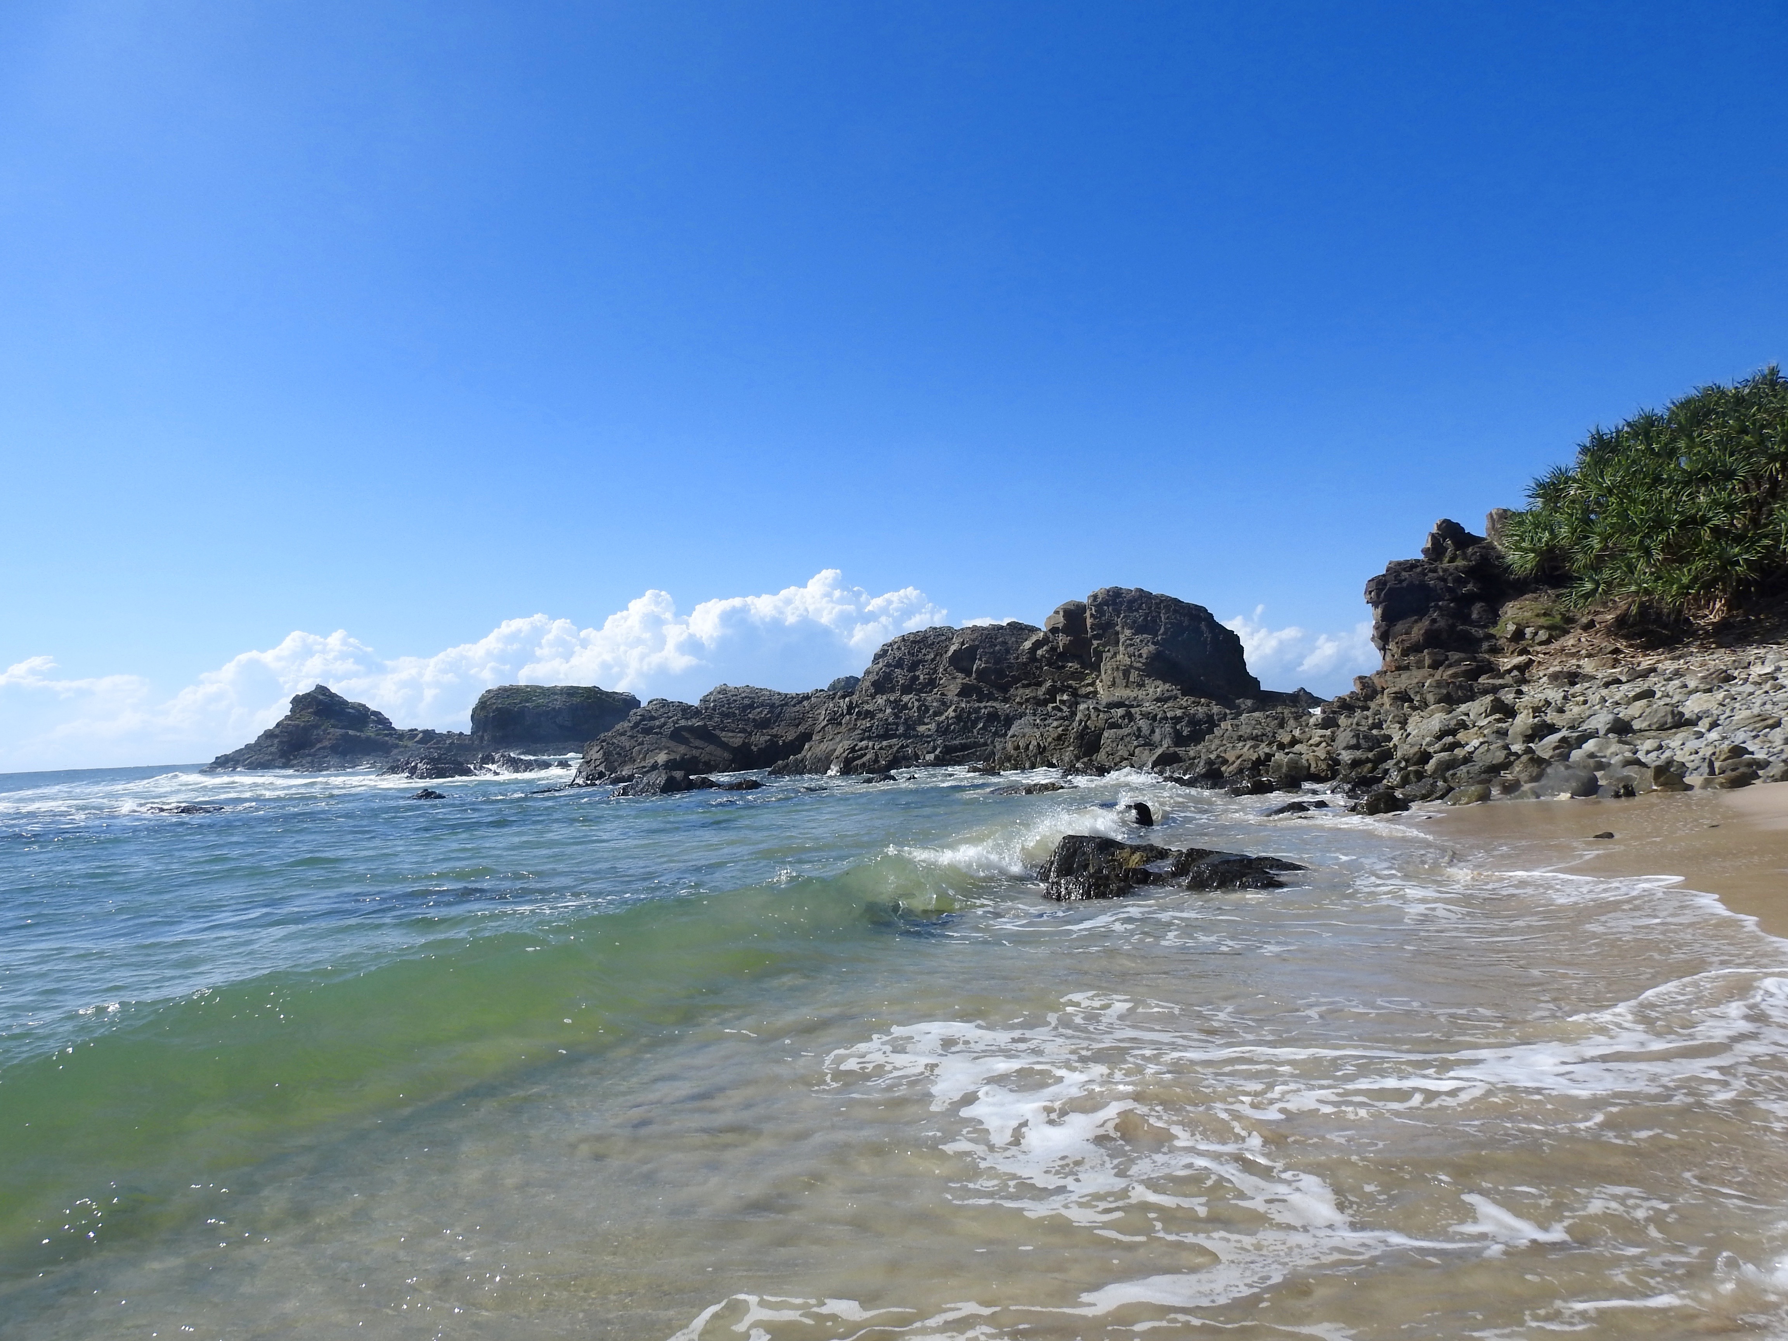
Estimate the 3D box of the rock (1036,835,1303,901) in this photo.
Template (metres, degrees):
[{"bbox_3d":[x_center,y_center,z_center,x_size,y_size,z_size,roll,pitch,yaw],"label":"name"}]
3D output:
[{"bbox_3d":[2.659,1.884,12.030,2.500,0.580,1.500,-3,-3,12],"label":"rock"}]

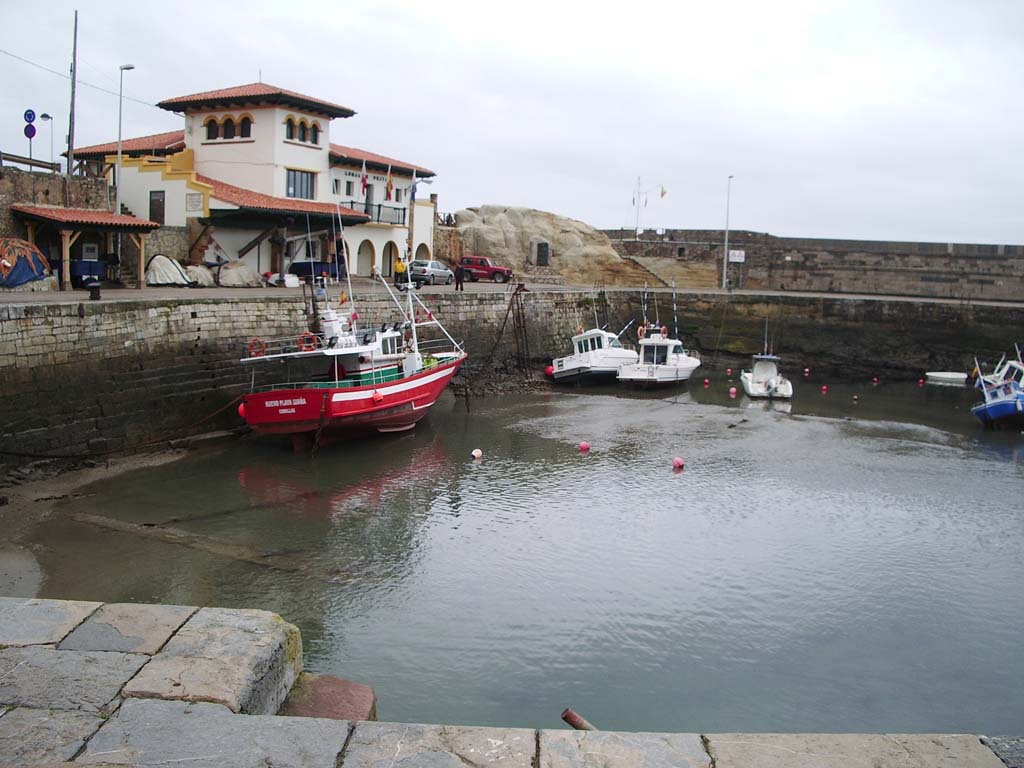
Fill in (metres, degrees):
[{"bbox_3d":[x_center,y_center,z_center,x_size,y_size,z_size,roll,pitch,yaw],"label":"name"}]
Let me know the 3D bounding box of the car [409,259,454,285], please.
[{"bbox_3d":[-4.987,-6.926,64.138,1.730,1.470,4.300,3,6,20],"label":"car"}]

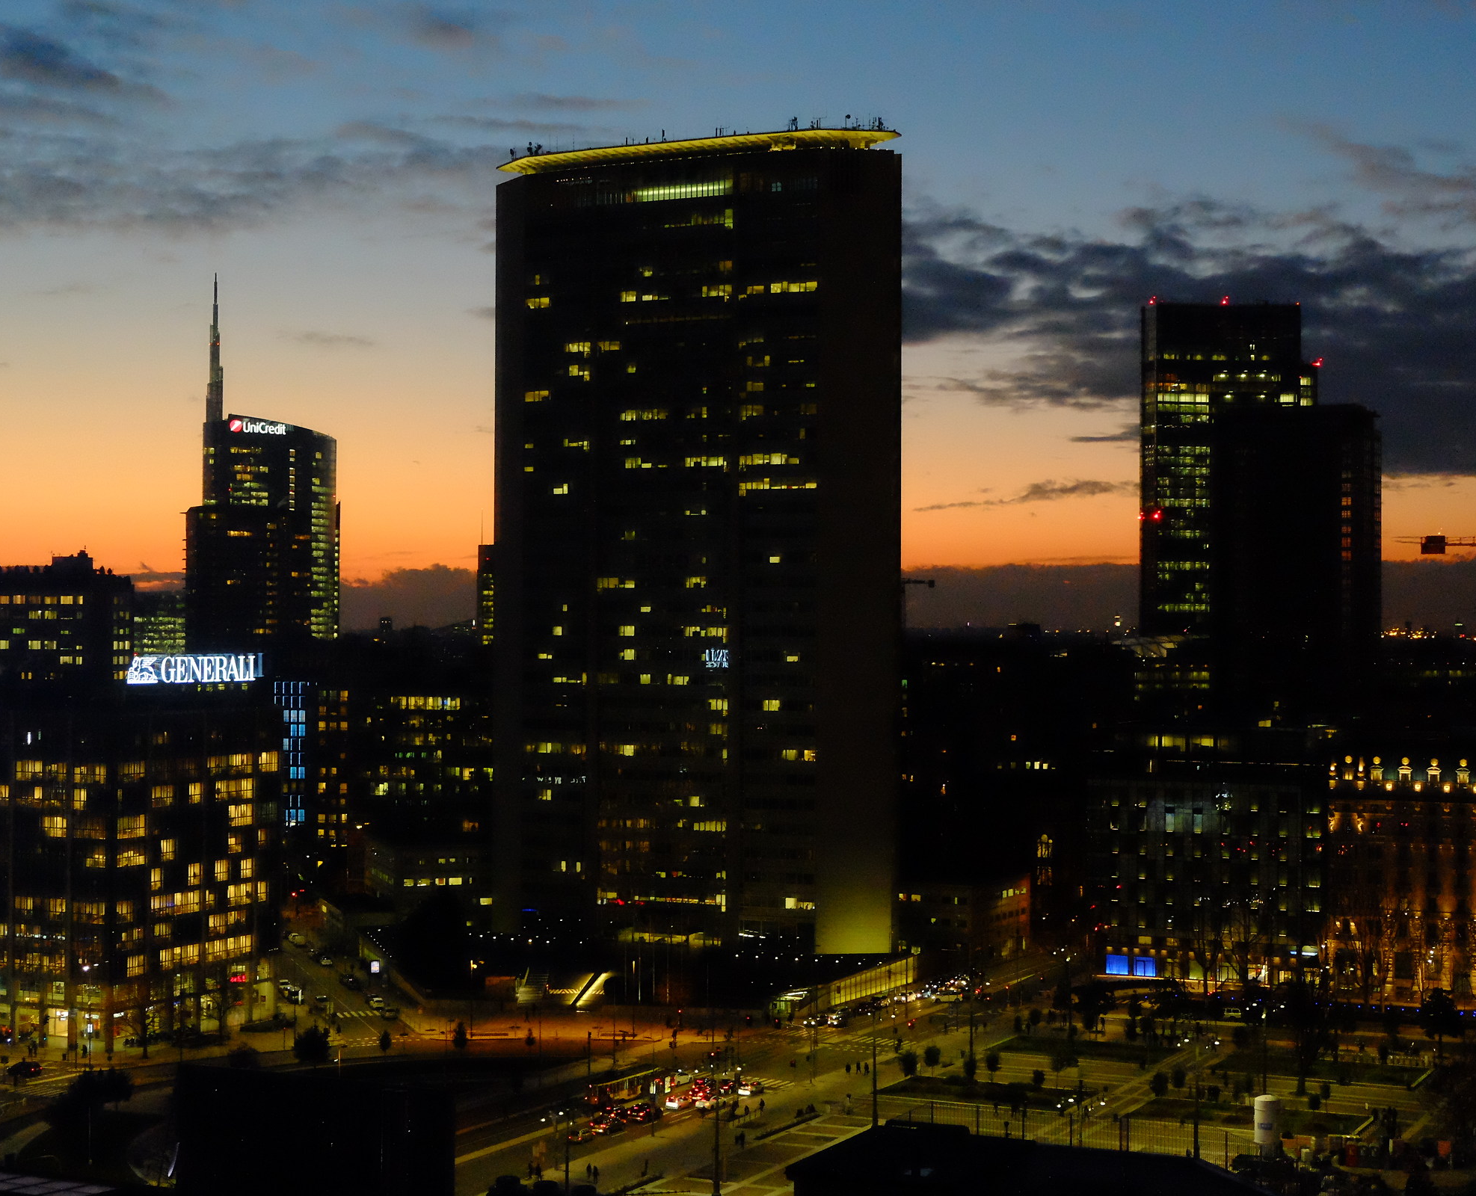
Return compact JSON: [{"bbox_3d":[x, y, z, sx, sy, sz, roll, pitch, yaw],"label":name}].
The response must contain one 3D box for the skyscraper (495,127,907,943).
[{"bbox_3d":[-7.000,-7.090,381.000,71.000,124.500,20.000,0,0,26],"label":"skyscraper"}]

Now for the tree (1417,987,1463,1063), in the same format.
[{"bbox_3d":[82.595,50.374,287.190,5.439,8.904,5.439,0,-1,0],"label":"tree"}]

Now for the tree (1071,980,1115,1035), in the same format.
[{"bbox_3d":[47.200,54.060,325.000,5.600,6.900,5.600,0,0,0],"label":"tree"}]

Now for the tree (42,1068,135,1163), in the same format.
[{"bbox_3d":[-66.060,51.810,248.000,8.900,9.300,8.700,0,0,0],"label":"tree"}]

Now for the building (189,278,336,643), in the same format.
[{"bbox_3d":[-246.777,-51.152,1267.390,77.000,232.891,45.000,0,-1,-9],"label":"building"}]

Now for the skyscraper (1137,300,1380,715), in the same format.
[{"bbox_3d":[167.800,-17.670,790.000,70.000,158.000,42.000,0,0,3],"label":"skyscraper"}]

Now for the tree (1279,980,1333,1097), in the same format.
[{"bbox_3d":[61.915,48.061,266.616,6.120,12.857,6.120,0,-1,0],"label":"tree"}]

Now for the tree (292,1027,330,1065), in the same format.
[{"bbox_3d":[-49.161,51.821,281.809,4.205,4.773,4.205,0,-1,0],"label":"tree"}]

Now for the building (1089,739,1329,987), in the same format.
[{"bbox_3d":[75.460,40.250,376.130,35.500,35.500,24.000,0,0,27],"label":"building"}]

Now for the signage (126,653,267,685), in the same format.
[{"bbox_3d":[-69.163,9.048,311.464,0.800,3.469,29.651,0,-1,21],"label":"signage"}]

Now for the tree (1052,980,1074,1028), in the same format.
[{"bbox_3d":[41.288,51.815,310.639,2.853,6.243,2.853,0,-1,0],"label":"tree"}]

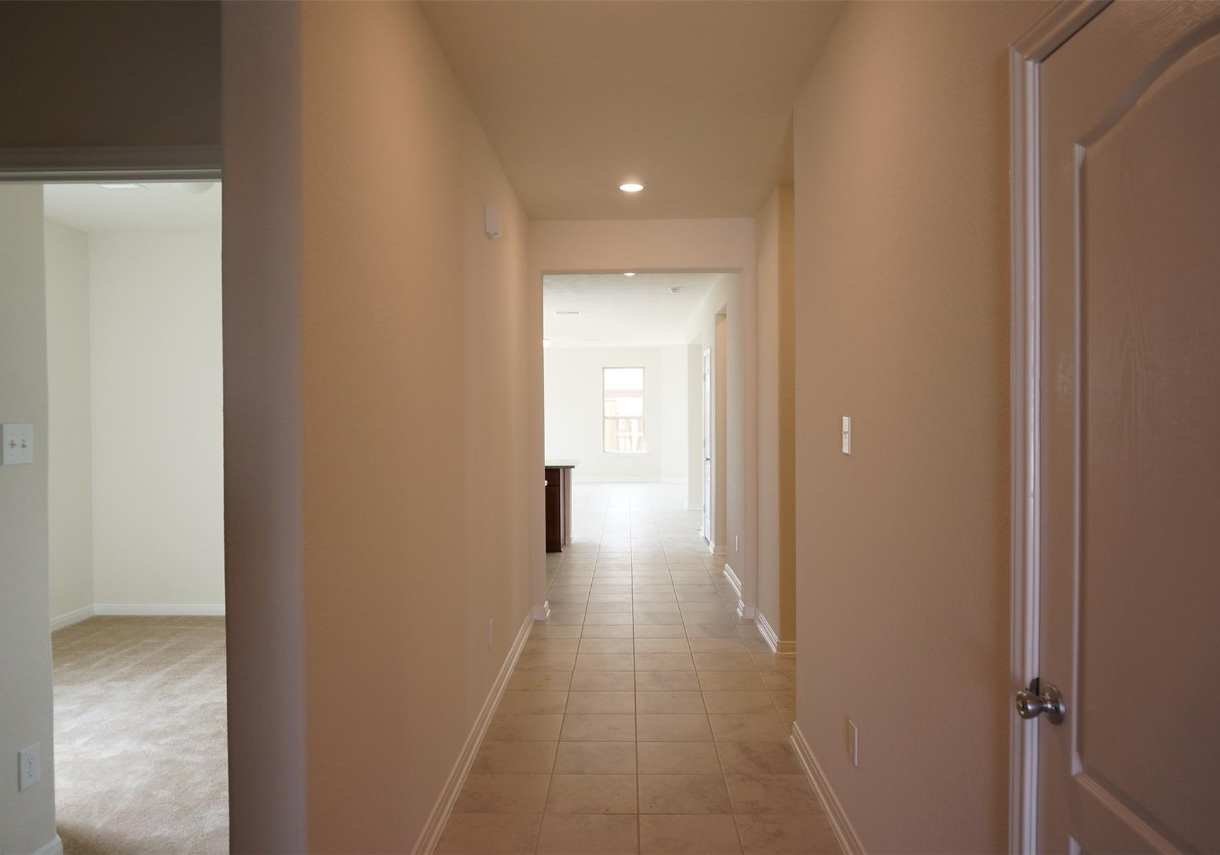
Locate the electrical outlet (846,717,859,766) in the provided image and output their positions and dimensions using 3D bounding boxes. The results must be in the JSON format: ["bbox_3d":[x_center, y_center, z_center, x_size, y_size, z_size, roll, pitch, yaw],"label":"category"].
[{"bbox_3d":[0.764,0.994,2.697,0.008,0.116,0.073,0,1,1],"label":"electrical outlet"}]

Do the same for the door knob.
[{"bbox_3d":[0.708,0.460,1.420,0.062,0.066,0.066,0,1,1],"label":"door knob"}]

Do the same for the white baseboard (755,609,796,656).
[{"bbox_3d":[1.037,1.282,5.445,0.130,0.084,0.880,0,1,1],"label":"white baseboard"}]

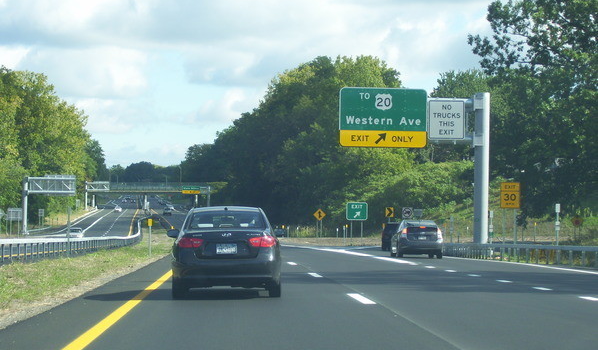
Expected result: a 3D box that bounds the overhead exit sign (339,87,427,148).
[{"bbox_3d":[4.333,-2.952,77.800,4.530,3.060,0.150,1,-2,-3],"label":"overhead exit sign"}]

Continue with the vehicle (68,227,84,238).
[{"bbox_3d":[-27.564,7.305,186.000,1.800,1.470,4.500,1,-2,-4],"label":"vehicle"}]

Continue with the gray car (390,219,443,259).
[{"bbox_3d":[4.450,2.430,57.200,1.740,1.480,4.450,1,-2,-2],"label":"gray car"}]

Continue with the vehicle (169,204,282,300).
[{"bbox_3d":[-1.220,1.280,25.500,1.790,1.480,4.500,1,-2,-3],"label":"vehicle"}]

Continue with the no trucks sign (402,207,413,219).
[{"bbox_3d":[8.292,2.881,115.000,0.830,0.900,0.070,0,-2,6],"label":"no trucks sign"}]

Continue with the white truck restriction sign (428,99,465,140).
[{"bbox_3d":[7.651,-2.847,77.900,1.870,2.040,0.120,1,-2,-3],"label":"white truck restriction sign"}]

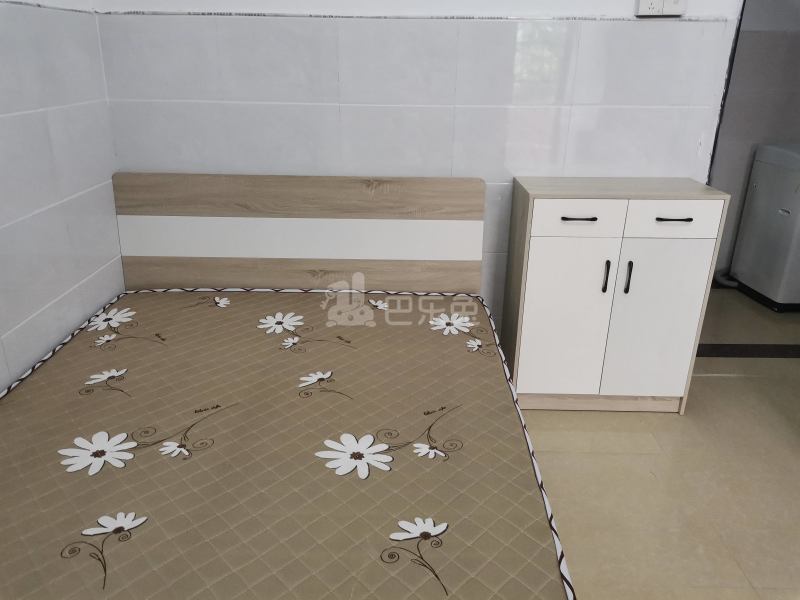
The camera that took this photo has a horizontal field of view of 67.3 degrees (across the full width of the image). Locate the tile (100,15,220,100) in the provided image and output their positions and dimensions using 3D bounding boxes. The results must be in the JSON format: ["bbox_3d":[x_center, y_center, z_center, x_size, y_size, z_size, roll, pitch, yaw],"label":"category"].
[{"bbox_3d":[-0.892,-0.900,2.248,0.420,0.302,0.020,0,22,-2],"label":"tile"}]

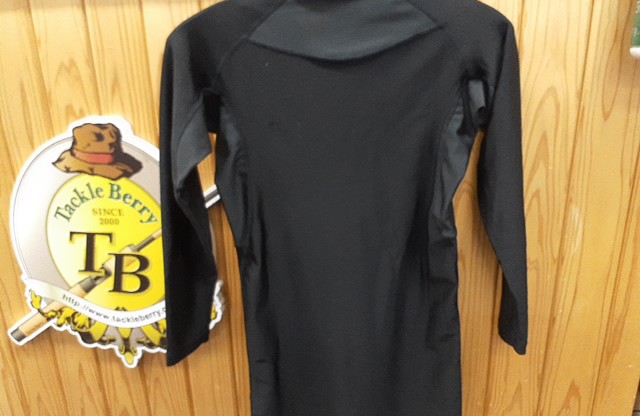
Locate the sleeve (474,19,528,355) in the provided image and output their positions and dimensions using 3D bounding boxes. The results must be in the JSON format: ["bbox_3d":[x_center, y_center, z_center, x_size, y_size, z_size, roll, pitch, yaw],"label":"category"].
[{"bbox_3d":[0.265,-0.018,0.730,0.070,0.495,0.090,-3,17,9],"label":"sleeve"}]

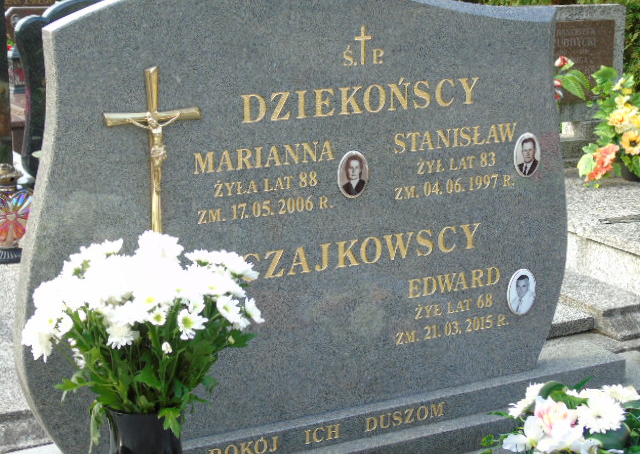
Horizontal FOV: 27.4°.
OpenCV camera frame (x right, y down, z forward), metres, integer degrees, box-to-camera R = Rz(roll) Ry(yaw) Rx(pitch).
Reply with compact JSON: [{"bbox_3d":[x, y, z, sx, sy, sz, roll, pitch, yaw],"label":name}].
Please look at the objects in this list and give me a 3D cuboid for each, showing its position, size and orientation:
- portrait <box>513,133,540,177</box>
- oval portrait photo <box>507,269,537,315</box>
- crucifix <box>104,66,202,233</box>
[{"bbox_3d":[0.488,-0.168,3.073,0.075,0.105,0.010,-7,15,-27],"label":"portrait"},{"bbox_3d":[0.487,0.157,3.150,0.085,0.115,0.010,-7,15,-27],"label":"oval portrait photo"},{"bbox_3d":[-0.329,-0.112,2.621,0.201,0.410,0.036,-7,15,-27],"label":"crucifix"}]

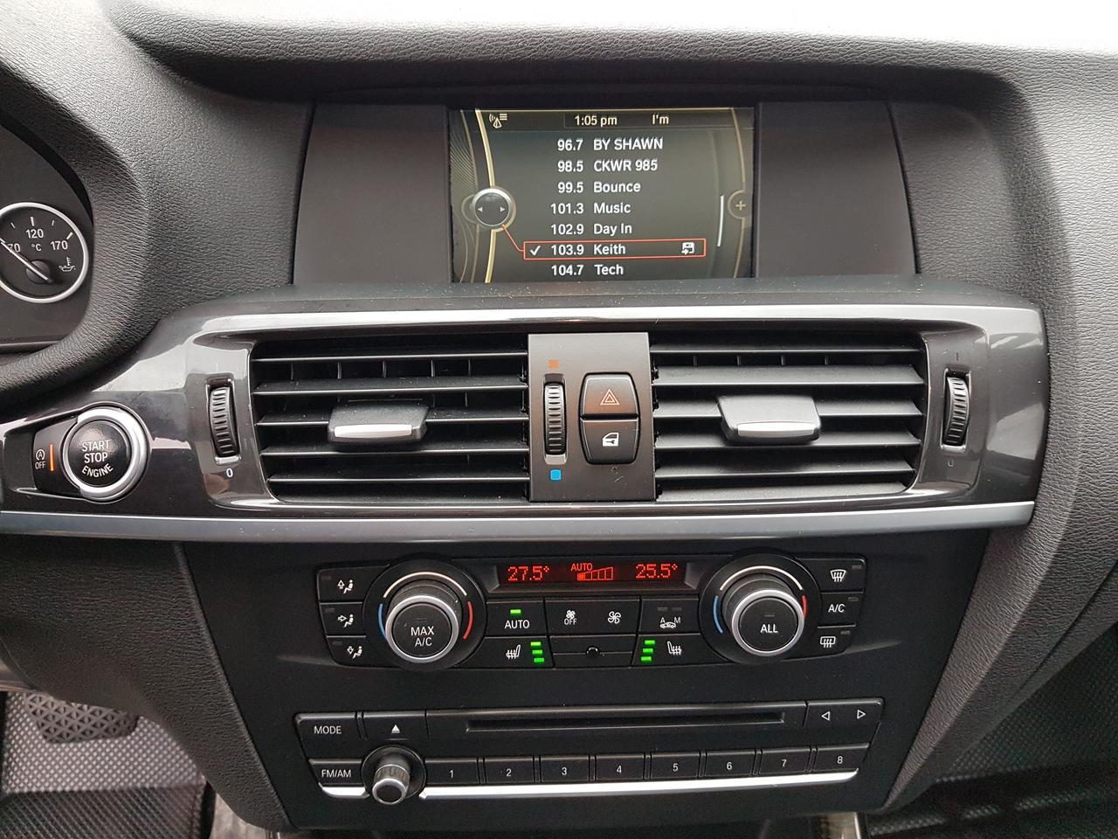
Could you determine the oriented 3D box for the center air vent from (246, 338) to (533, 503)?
[{"bbox_3d":[-0.066,0.000,0.329,0.107,0.065,0.027,-1,-6,-2],"label":"center air vent"}]

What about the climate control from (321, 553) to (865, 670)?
[{"bbox_3d":[0.013,0.075,0.329,0.211,0.049,0.022,-1,15,-2],"label":"climate control"}]

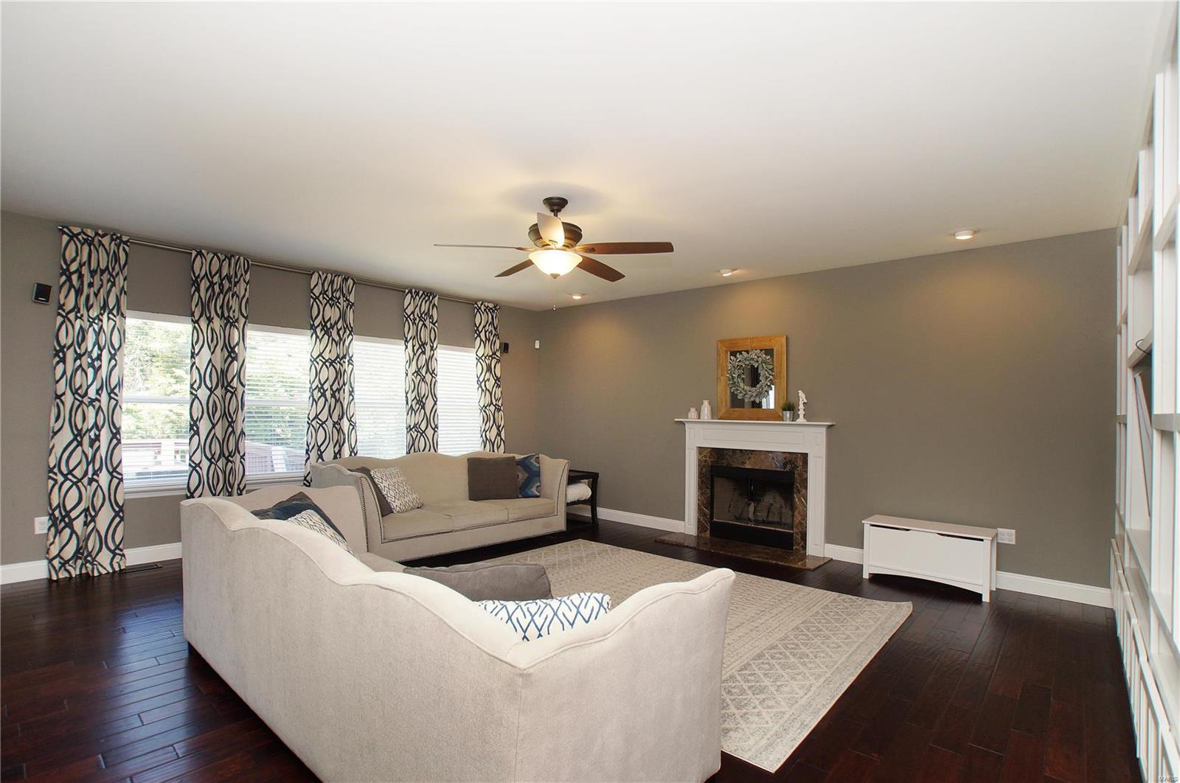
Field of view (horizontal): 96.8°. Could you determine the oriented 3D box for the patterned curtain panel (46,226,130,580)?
[{"bbox_3d":[-3.849,0.082,4.035,0.425,2.670,0.129,3,-2,-45],"label":"patterned curtain panel"}]

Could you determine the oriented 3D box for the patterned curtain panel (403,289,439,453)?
[{"bbox_3d":[-1.922,0.181,5.932,0.415,2.641,0.129,3,-2,-45],"label":"patterned curtain panel"}]

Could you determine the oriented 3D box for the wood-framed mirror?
[{"bbox_3d":[1.624,-0.120,5.337,0.712,0.841,0.049,0,-2,38],"label":"wood-framed mirror"}]

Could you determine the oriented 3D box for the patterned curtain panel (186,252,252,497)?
[{"bbox_3d":[-3.271,0.110,4.604,0.425,2.651,0.129,3,-2,-45],"label":"patterned curtain panel"}]

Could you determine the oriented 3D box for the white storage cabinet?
[{"bbox_3d":[2.698,1.308,4.212,0.870,0.467,0.386,0,-2,38],"label":"white storage cabinet"}]

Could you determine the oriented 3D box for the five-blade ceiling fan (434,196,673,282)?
[{"bbox_3d":[-0.216,-0.978,3.277,1.417,0.517,1.348,1,-2,0],"label":"five-blade ceiling fan"}]

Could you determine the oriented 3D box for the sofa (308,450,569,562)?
[{"bbox_3d":[-1.322,1.054,5.033,2.206,0.880,0.969,3,-2,-45],"label":"sofa"}]

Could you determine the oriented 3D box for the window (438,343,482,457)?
[{"bbox_3d":[-1.665,0.212,6.318,0.910,1.543,0.079,3,-2,-45],"label":"window"}]

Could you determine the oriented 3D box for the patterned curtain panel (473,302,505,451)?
[{"bbox_3d":[-1.267,0.212,6.577,0.455,2.641,0.129,3,-2,-45],"label":"patterned curtain panel"}]

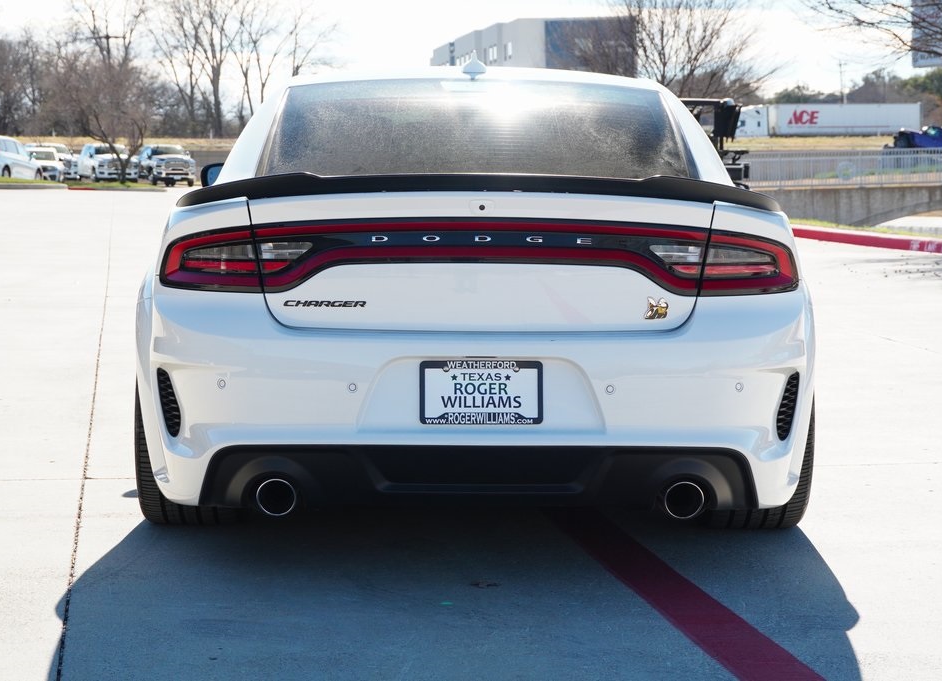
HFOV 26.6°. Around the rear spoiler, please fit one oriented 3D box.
[{"bbox_3d":[0.021,-0.391,5.290,1.610,0.115,0.300,0,5,0],"label":"rear spoiler"}]

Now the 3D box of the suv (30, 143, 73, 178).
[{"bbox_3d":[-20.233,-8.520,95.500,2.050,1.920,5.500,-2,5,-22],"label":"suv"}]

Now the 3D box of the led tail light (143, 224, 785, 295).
[{"bbox_3d":[0.021,-0.219,5.260,1.700,0.205,0.270,0,5,0],"label":"led tail light"}]

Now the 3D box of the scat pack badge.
[{"bbox_3d":[0.480,-0.082,5.120,0.061,0.060,0.008,0,5,-3],"label":"scat pack badge"}]

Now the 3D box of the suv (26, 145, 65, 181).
[{"bbox_3d":[-19.086,-7.763,88.000,1.860,1.600,4.600,-2,5,-22],"label":"suv"}]

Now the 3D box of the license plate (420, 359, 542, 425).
[{"bbox_3d":[0.025,0.134,5.060,0.311,0.161,0.015,0,5,0],"label":"license plate"}]

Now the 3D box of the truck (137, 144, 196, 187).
[{"bbox_3d":[-14.683,-8.342,95.000,2.130,1.980,6.000,-2,5,-22],"label":"truck"}]

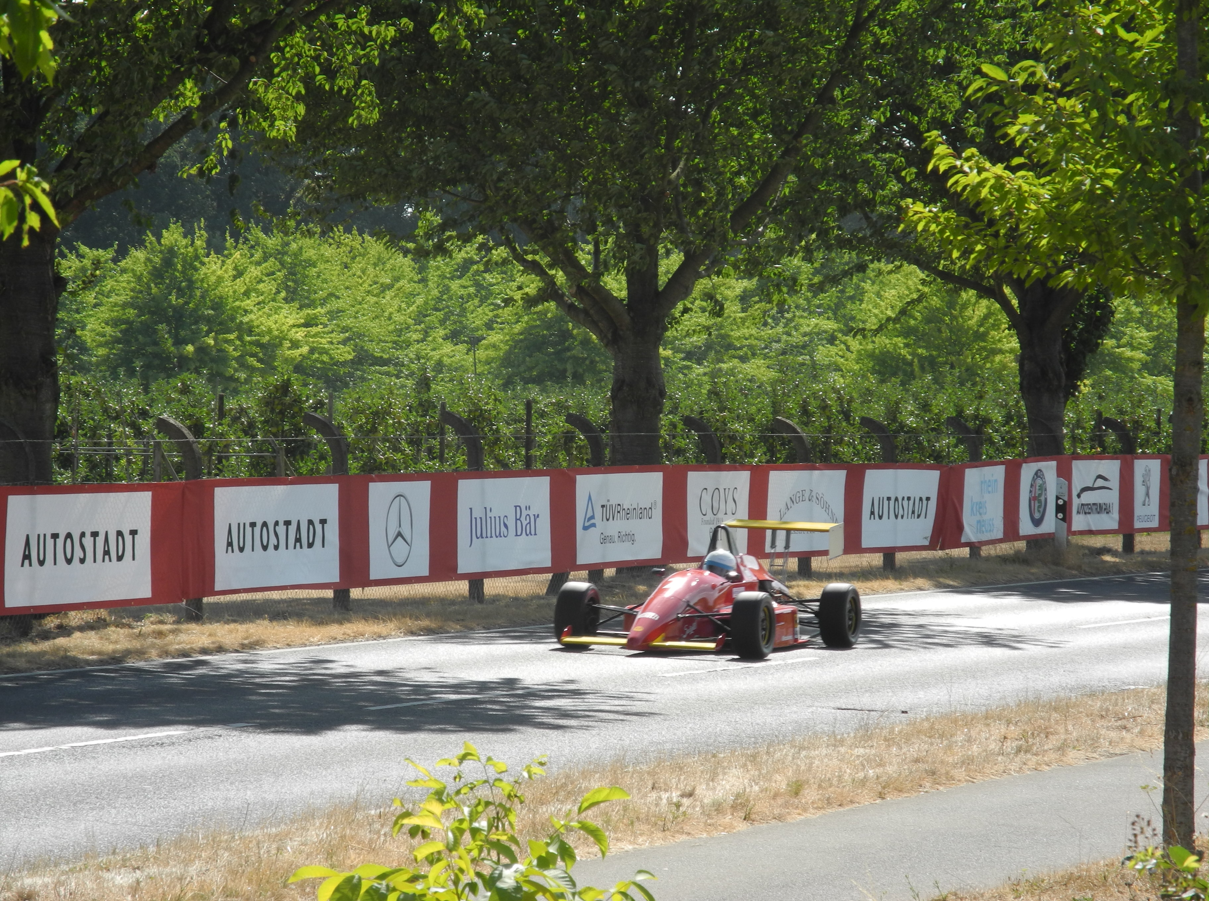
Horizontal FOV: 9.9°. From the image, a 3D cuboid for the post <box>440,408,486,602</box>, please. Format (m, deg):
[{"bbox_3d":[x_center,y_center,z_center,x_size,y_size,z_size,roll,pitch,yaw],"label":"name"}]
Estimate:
[{"bbox_3d":[-1.339,0.533,66.240,0.400,1.809,0.115,0,0,18],"label":"post"}]

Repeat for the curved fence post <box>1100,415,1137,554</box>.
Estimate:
[{"bbox_3d":[6.271,0.426,85.307,0.375,1.672,0.105,0,0,19],"label":"curved fence post"}]

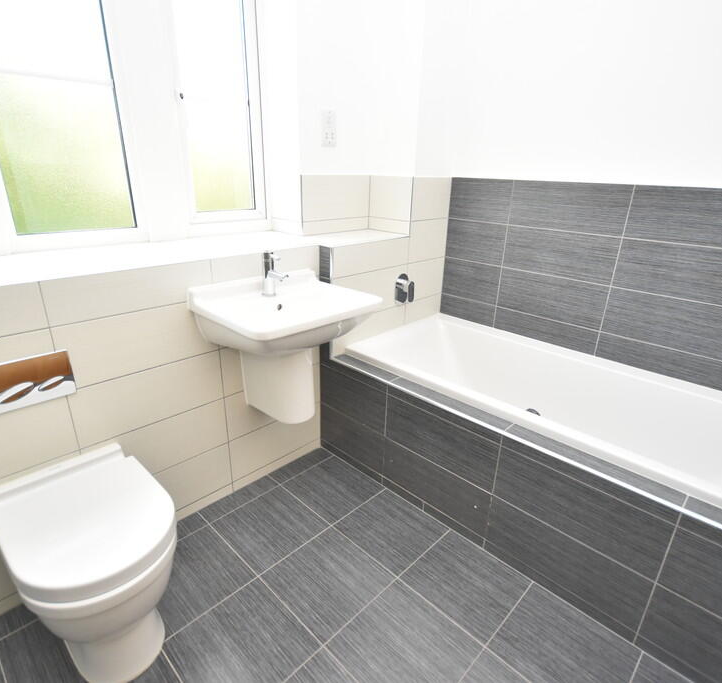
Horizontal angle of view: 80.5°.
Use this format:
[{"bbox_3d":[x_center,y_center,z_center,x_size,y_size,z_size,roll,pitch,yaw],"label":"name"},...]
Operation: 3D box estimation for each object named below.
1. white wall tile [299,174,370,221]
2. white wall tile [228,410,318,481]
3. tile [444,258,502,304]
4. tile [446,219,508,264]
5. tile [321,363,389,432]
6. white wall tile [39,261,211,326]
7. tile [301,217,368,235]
[{"bbox_3d":[-0.111,-0.686,2.035,0.010,0.200,0.438,20,28,40],"label":"white wall tile"},{"bbox_3d":[-0.381,0.454,1.989,0.010,0.208,0.503,21,28,40],"label":"white wall tile"},{"bbox_3d":[0.590,-0.325,2.316,0.354,0.208,0.010,21,28,40],"label":"tile"},{"bbox_3d":[0.598,-0.519,2.231,0.352,0.203,0.010,21,28,41],"label":"tile"},{"bbox_3d":[-0.040,0.250,1.879,0.400,0.199,0.010,20,28,40],"label":"tile"},{"bbox_3d":[-0.685,-0.158,1.310,0.010,0.124,0.495,20,28,40],"label":"white wall tile"},{"bbox_3d":[-0.122,-0.632,2.329,0.010,0.070,0.495,21,28,41],"label":"tile"}]

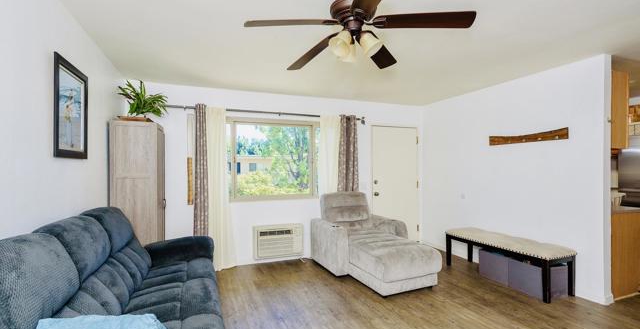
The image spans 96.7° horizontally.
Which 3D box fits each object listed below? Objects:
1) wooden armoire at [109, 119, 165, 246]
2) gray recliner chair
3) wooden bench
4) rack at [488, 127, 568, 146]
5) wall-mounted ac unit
[{"bbox_3d":[-1.937,0.509,3.087,0.413,1.837,0.620,0,0,-24],"label":"wooden armoire"},{"bbox_3d":[0.720,0.901,3.804,1.149,1.008,1.523,0,0,-24],"label":"gray recliner chair"},{"bbox_3d":[2.217,1.134,3.469,0.494,0.515,1.276,0,0,-24],"label":"wooden bench"},{"bbox_3d":[2.462,-0.324,3.444,0.042,0.141,0.893,0,0,-24],"label":"rack"},{"bbox_3d":[-0.573,1.101,4.092,0.715,0.462,0.127,0,0,-21],"label":"wall-mounted ac unit"}]

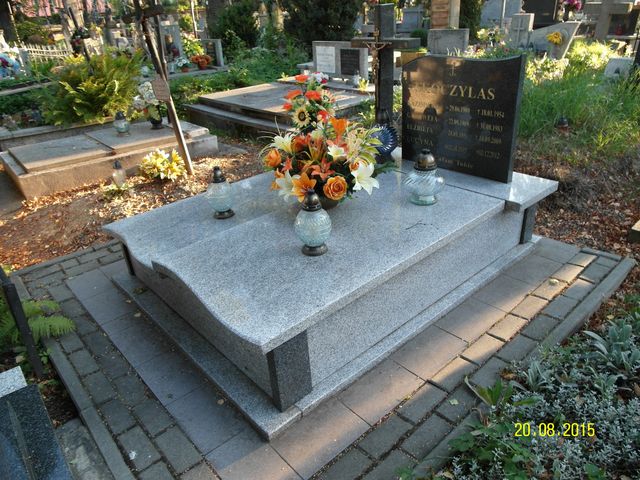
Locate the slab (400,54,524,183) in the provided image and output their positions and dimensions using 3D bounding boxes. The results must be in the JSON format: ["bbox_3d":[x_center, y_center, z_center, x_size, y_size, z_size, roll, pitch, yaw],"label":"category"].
[{"bbox_3d":[0.800,-0.733,2.610,0.065,0.665,0.745,-25,33,-35],"label":"slab"}]

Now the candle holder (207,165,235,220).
[{"bbox_3d":[-0.505,-0.240,2.243,0.140,0.256,0.140,-25,34,-35],"label":"candle holder"}]

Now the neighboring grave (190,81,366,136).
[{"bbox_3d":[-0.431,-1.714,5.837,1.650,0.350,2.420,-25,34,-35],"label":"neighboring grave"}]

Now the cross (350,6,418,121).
[{"bbox_3d":[0.771,-2.016,5.205,0.240,1.335,0.820,-25,34,-35],"label":"cross"}]

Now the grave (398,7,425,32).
[{"bbox_3d":[3.465,-8.254,16.800,0.220,1.100,0.950,-25,33,-35],"label":"grave"}]

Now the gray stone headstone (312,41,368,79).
[{"bbox_3d":[0.302,-2.599,6.430,0.110,0.500,1.060,-25,34,-35],"label":"gray stone headstone"}]

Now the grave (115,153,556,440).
[{"bbox_3d":[0.067,-0.047,2.468,1.960,0.410,1.510,-25,34,-35],"label":"grave"}]

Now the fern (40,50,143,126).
[{"bbox_3d":[-3.103,-2.035,6.000,1.220,0.980,1.050,-16,29,-22],"label":"fern"}]

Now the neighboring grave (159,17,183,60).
[{"bbox_3d":[-3.744,-4.804,11.116,0.520,1.140,0.160,-25,33,-35],"label":"neighboring grave"}]

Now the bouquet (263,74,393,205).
[{"bbox_3d":[0.046,-0.544,2.400,0.600,0.600,0.500,-3,27,2],"label":"bouquet"}]

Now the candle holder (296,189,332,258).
[{"bbox_3d":[-0.026,-0.077,1.863,0.148,0.275,0.148,-4,27,-1],"label":"candle holder"}]

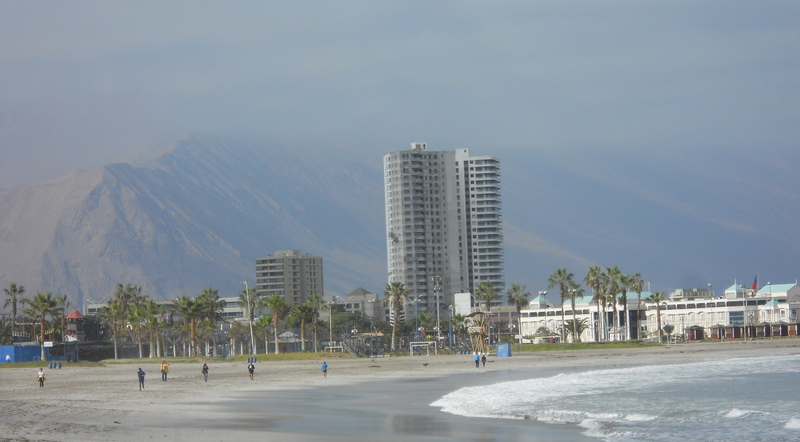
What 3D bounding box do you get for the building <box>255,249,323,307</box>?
[{"bbox_3d":[-44.509,29.733,1264.863,13.300,34.713,27.000,-3,-3,35],"label":"building"}]

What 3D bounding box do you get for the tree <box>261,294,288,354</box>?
[{"bbox_3d":[-22.492,18.504,555.000,5.018,10.843,5.018,-2,-2,0],"label":"tree"}]

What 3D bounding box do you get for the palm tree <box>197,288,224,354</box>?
[{"bbox_3d":[-34.788,18.498,570.000,4.970,12.516,4.970,-2,-2,0],"label":"palm tree"}]

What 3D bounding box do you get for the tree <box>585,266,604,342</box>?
[{"bbox_3d":[40.510,17.183,645.000,4.166,15.829,4.166,-2,-2,0],"label":"tree"}]

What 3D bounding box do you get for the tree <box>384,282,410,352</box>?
[{"bbox_3d":[-0.577,17.006,550.000,4.351,12.343,4.351,-2,-2,0],"label":"tree"}]

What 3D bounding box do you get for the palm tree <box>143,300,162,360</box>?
[{"bbox_3d":[-35.965,15.730,450.000,2.906,8.646,2.906,-2,-2,0],"label":"palm tree"}]

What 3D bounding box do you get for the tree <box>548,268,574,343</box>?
[{"bbox_3d":[32.855,17.241,630.000,5.289,15.359,5.289,-2,-2,0],"label":"tree"}]

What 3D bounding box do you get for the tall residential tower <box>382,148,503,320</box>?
[{"bbox_3d":[16.453,6.470,1145.000,46.000,70.250,38.000,-1,-2,-18],"label":"tall residential tower"}]

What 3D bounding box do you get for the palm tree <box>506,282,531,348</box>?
[{"bbox_3d":[22.959,18.019,600.000,4.650,11.819,4.650,-2,-2,0],"label":"palm tree"}]

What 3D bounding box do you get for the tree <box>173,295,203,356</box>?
[{"bbox_3d":[-37.904,18.773,555.000,5.735,10.843,5.735,-2,-2,0],"label":"tree"}]

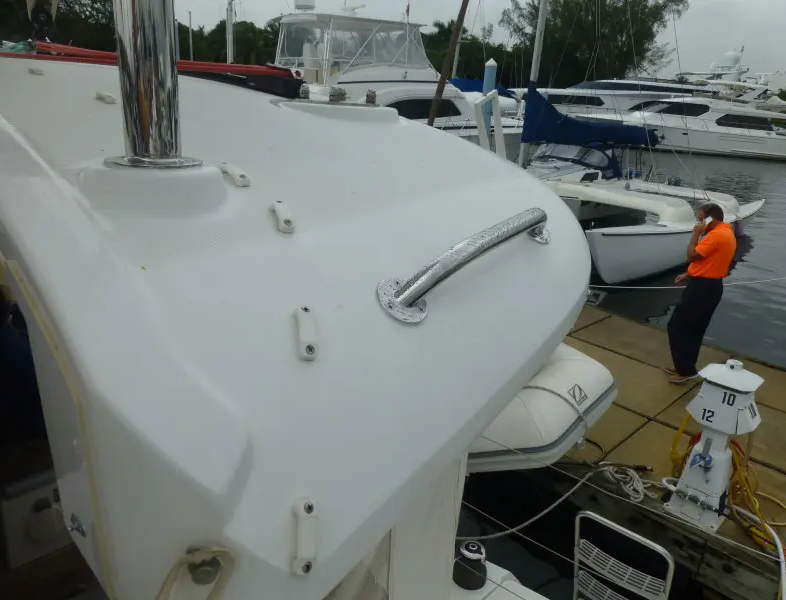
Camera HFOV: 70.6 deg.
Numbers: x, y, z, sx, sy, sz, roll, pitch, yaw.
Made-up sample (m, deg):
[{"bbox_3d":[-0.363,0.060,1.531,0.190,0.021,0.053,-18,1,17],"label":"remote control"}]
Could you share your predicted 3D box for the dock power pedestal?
[{"bbox_3d":[2.075,0.892,3.570,0.340,1.100,0.380,-17,27,-41],"label":"dock power pedestal"}]

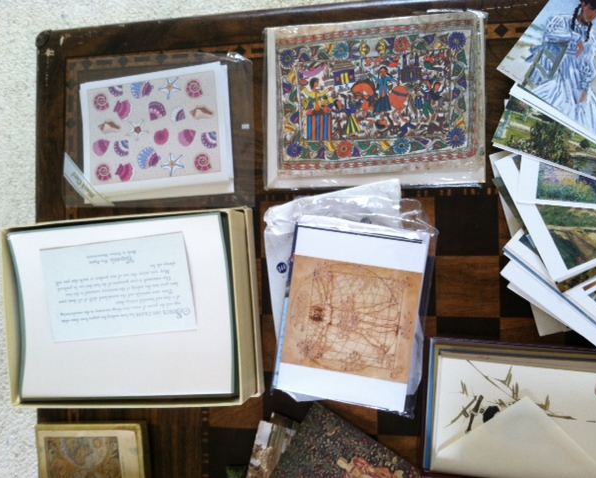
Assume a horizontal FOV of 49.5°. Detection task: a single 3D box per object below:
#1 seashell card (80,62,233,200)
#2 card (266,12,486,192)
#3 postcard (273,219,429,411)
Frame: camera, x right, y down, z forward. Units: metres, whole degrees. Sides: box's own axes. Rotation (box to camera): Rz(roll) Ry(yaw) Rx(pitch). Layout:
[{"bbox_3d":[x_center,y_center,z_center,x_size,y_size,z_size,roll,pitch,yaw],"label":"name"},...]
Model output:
[{"bbox_3d":[-0.127,-0.092,0.581,0.141,0.010,0.113,-4,88,12],"label":"seashell card"},{"bbox_3d":[0.063,-0.113,0.542,0.181,0.010,0.138,-1,89,12],"label":"card"},{"bbox_3d":[0.043,0.063,0.538,0.110,0.007,0.142,7,90,12],"label":"postcard"}]

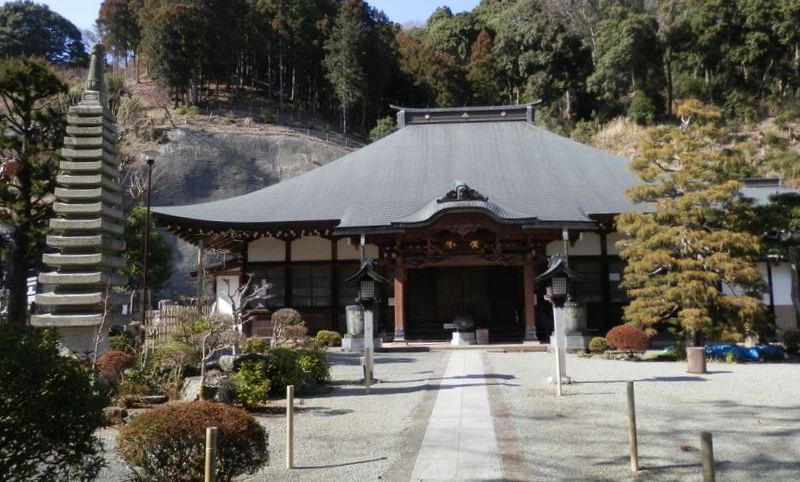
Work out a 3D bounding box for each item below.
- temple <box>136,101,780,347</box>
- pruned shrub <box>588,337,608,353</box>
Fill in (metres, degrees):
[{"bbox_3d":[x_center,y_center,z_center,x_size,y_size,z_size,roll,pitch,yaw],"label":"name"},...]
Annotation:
[{"bbox_3d":[2.724,-1.299,24.472,21.000,10.300,16.200,-1,-5,7],"label":"temple"},{"bbox_3d":[5.565,2.930,16.200,0.540,0.430,0.540,-1,-5,7],"label":"pruned shrub"}]

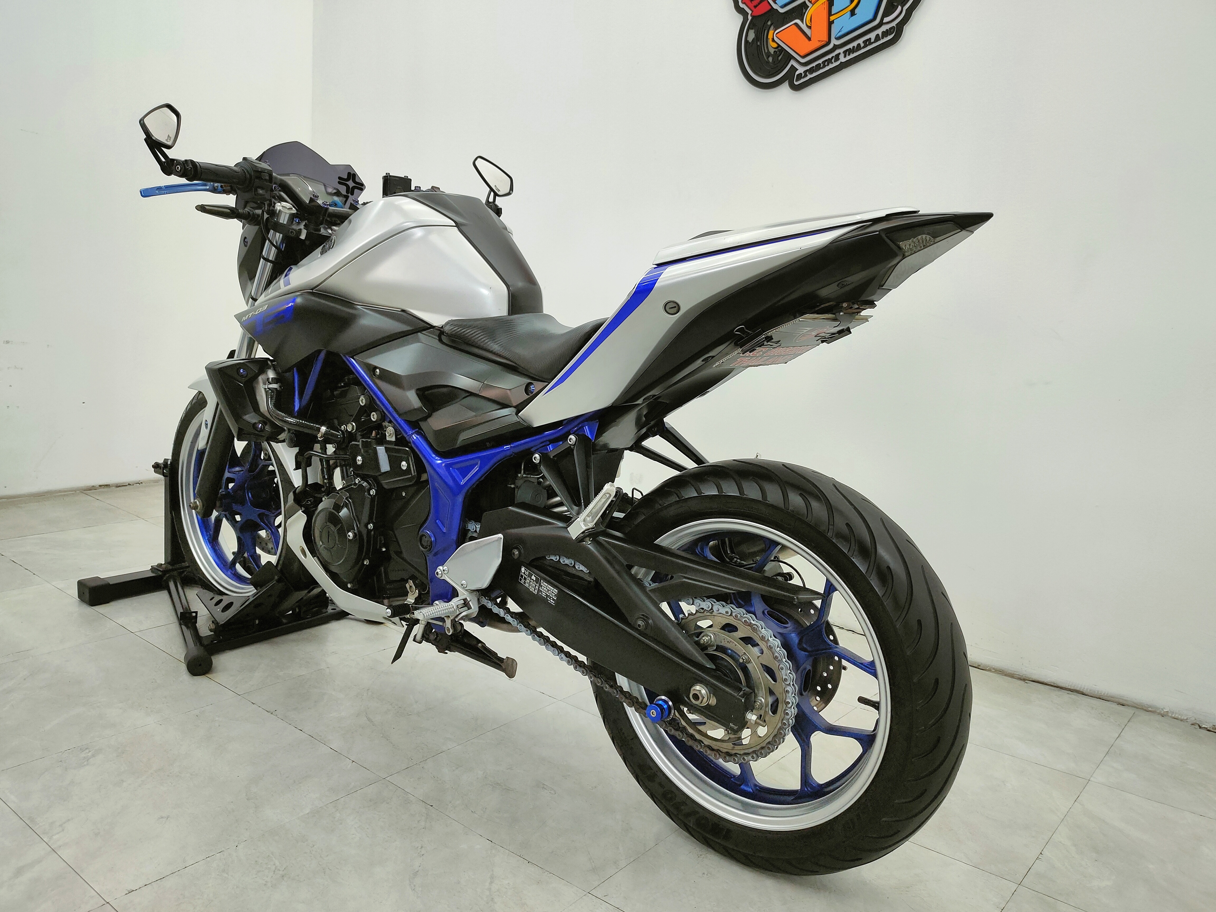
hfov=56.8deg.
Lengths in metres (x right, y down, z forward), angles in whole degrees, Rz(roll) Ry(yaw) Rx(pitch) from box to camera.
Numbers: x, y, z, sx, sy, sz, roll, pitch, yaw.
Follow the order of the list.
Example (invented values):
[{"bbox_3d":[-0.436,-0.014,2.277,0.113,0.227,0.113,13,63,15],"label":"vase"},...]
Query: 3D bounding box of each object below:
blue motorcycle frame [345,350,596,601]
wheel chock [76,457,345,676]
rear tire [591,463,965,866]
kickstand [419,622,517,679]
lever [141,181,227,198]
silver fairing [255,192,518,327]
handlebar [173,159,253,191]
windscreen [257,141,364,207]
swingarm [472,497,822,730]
[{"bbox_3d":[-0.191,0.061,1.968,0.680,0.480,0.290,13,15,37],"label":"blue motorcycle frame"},{"bbox_3d":[-0.896,0.205,2.699,0.710,0.315,0.565,13,15,40],"label":"wheel chock"},{"bbox_3d":[0.244,0.318,1.695,0.628,0.628,0.146,13,15,40],"label":"rear tire"},{"bbox_3d":[-0.232,0.331,1.916,0.250,0.070,0.090,13,15,40],"label":"kickstand"},{"bbox_3d":[-0.778,-0.487,2.074,0.045,0.030,0.170,13,15,40],"label":"lever"},{"bbox_3d":[-0.344,-0.374,2.115,0.600,0.235,0.320,13,15,40],"label":"silver fairing"},{"bbox_3d":[-0.696,-0.499,1.984,0.050,0.045,0.150,10,14,31],"label":"handlebar"},{"bbox_3d":[-0.650,-0.592,2.355,0.160,0.130,0.240,13,15,40],"label":"windscreen"},{"bbox_3d":[0.073,0.220,1.820,0.670,0.220,0.280,13,15,40],"label":"swingarm"}]

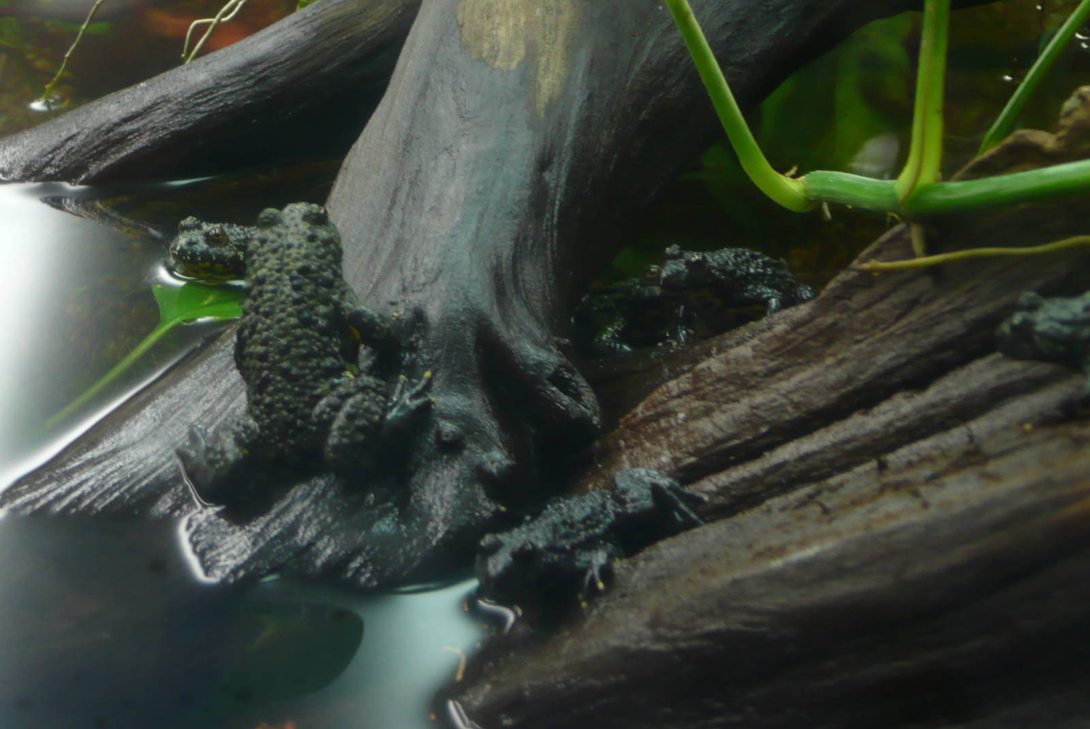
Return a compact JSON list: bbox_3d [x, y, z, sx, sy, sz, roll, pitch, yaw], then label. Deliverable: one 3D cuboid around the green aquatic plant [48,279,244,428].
[{"bbox_3d":[-0.077,-0.002,0.395,0.046,0.020,0.032,0,30,0],"label":"green aquatic plant"}]

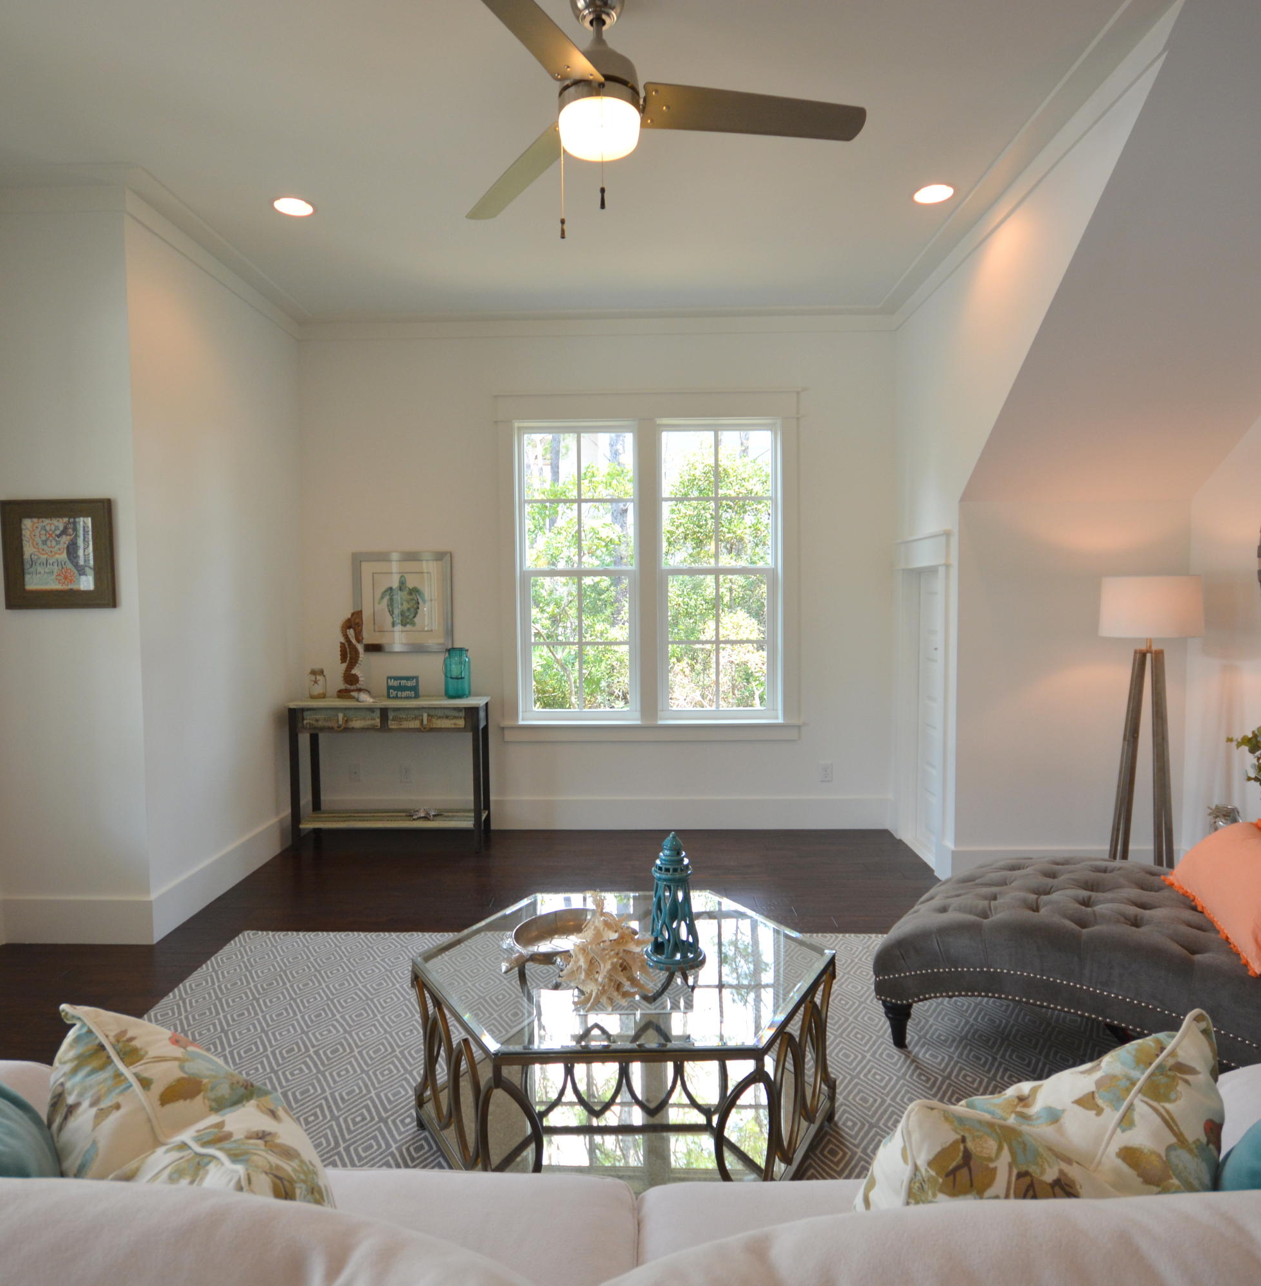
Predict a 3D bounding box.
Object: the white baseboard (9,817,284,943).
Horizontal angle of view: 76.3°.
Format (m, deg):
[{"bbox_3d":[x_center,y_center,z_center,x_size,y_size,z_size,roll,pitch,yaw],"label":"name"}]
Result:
[{"bbox_3d":[-2.137,1.051,3.872,0.605,0.189,1.510,0,3,1],"label":"white baseboard"}]

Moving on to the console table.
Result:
[{"bbox_3d":[-1.326,0.733,4.547,1.060,0.824,0.410,0,4,1],"label":"console table"}]

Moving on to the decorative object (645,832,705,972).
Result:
[{"bbox_3d":[0.111,0.623,1.985,0.152,0.314,0.152,0,3,1],"label":"decorative object"}]

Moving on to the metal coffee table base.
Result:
[{"bbox_3d":[-0.009,1.004,2.013,1.048,0.427,0.888,0,3,-1],"label":"metal coffee table base"}]

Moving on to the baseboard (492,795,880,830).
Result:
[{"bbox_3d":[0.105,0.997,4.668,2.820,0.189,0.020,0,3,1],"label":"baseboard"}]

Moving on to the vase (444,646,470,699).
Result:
[{"bbox_3d":[-0.960,0.175,4.492,0.146,0.277,0.146,0,3,1],"label":"vase"}]

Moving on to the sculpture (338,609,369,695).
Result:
[{"bbox_3d":[-1.573,0.069,4.569,0.177,0.507,0.100,0,4,1],"label":"sculpture"}]

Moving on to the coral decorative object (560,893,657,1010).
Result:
[{"bbox_3d":[-0.054,0.731,1.977,0.234,0.216,0.229,0,4,1],"label":"coral decorative object"}]

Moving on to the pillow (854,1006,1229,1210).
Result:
[{"bbox_3d":[0.491,0.685,1.043,0.460,0.450,0.190,-2,26,-20],"label":"pillow"}]

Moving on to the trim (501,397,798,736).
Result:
[{"bbox_3d":[0.115,-0.424,4.726,1.802,2.048,0.110,0,4,1],"label":"trim"}]

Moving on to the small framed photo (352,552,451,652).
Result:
[{"bbox_3d":[-1.351,-0.240,4.753,0.582,0.591,0.030,0,4,1],"label":"small framed photo"}]

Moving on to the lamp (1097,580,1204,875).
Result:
[{"bbox_3d":[2.197,0.454,3.421,0.443,1.480,0.443,0,4,1],"label":"lamp"}]

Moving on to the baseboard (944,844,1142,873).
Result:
[{"bbox_3d":[2.003,1.036,3.697,1.044,0.189,0.020,0,3,1],"label":"baseboard"}]

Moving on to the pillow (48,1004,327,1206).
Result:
[{"bbox_3d":[-0.520,0.694,1.009,0.460,0.450,0.190,2,27,36],"label":"pillow"}]

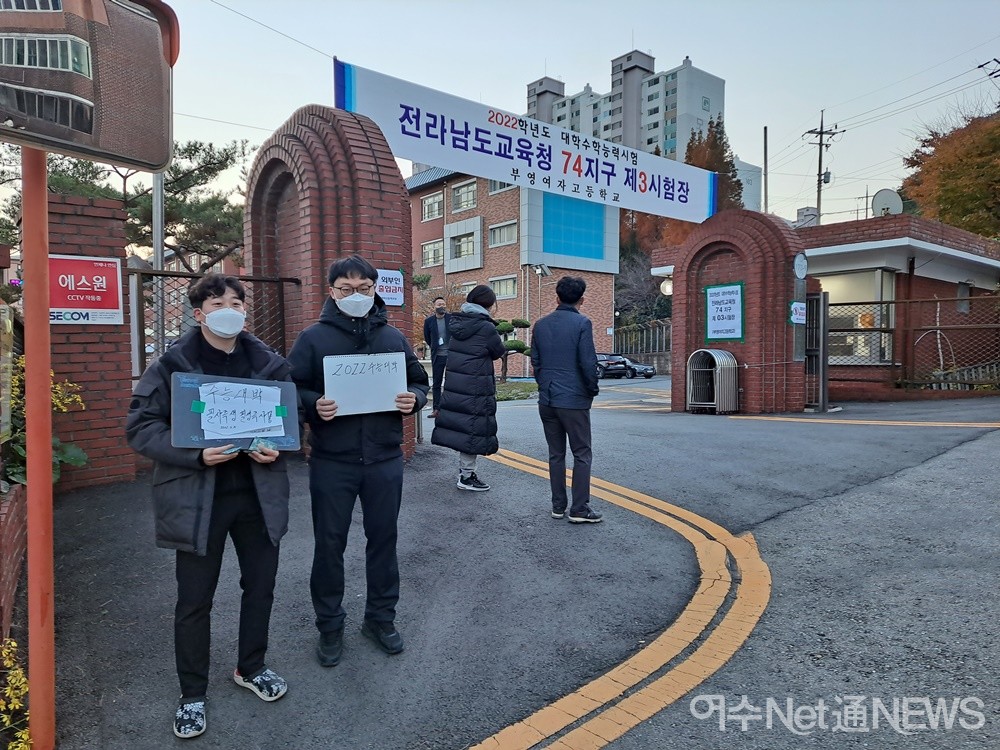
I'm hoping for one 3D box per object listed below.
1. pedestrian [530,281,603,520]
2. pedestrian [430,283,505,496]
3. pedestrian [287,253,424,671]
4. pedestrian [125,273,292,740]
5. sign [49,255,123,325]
[{"bbox_3d":[0.491,0.151,4.970,0.520,1.710,0.380,0,3,18],"label":"pedestrian"},{"bbox_3d":[-0.248,0.098,5.450,0.460,1.600,0.500,-2,3,-32],"label":"pedestrian"},{"bbox_3d":[-0.642,0.340,3.100,0.600,1.750,0.440,-1,3,-10],"label":"pedestrian"},{"bbox_3d":[-1.115,0.435,2.680,0.590,1.690,0.450,-2,3,-21],"label":"pedestrian"},{"bbox_3d":[-2.899,-0.587,4.820,0.490,0.475,0.020,-3,4,-45],"label":"sign"}]

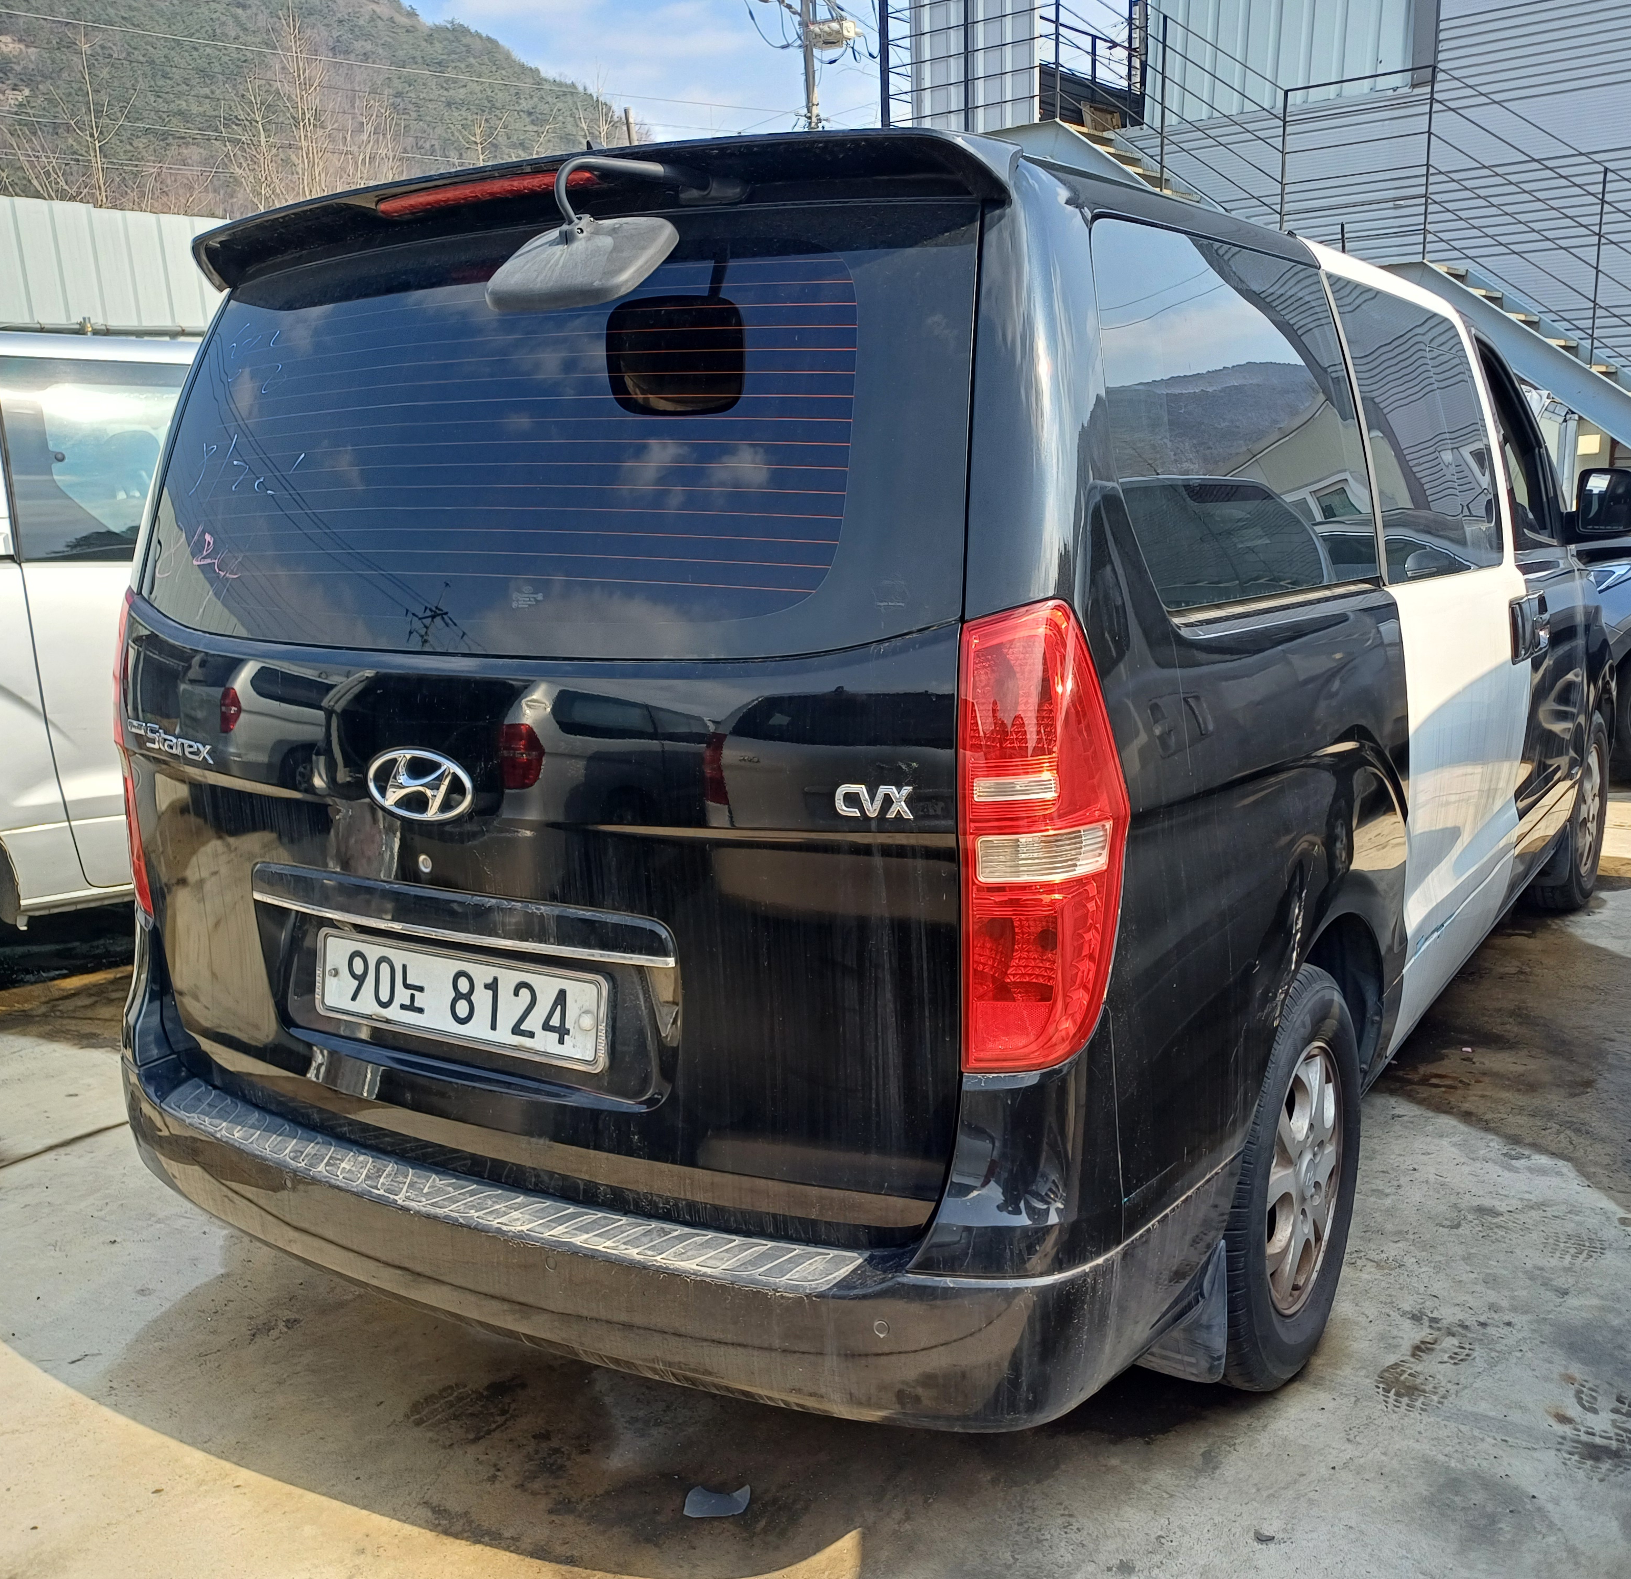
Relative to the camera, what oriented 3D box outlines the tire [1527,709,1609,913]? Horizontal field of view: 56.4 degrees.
[{"bbox_3d":[2.554,0.063,5.223,0.223,0.711,0.711,4,13,33],"label":"tire"}]

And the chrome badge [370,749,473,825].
[{"bbox_3d":[-0.530,-0.005,2.042,0.198,0.100,0.020,4,3,33],"label":"chrome badge"}]

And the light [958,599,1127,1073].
[{"bbox_3d":[0.254,0.058,1.678,0.183,0.538,0.173,4,13,33],"label":"light"}]

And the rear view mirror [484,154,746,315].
[{"bbox_3d":[-0.201,-0.645,1.765,0.213,0.193,0.365,4,13,33],"label":"rear view mirror"}]

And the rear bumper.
[{"bbox_3d":[-0.383,0.606,2.319,1.908,0.289,0.599,4,13,33],"label":"rear bumper"}]

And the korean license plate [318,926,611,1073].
[{"bbox_3d":[-0.502,0.284,2.098,0.548,0.120,0.025,4,3,33],"label":"korean license plate"}]

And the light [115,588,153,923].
[{"bbox_3d":[-1.166,-0.047,2.596,0.183,0.538,0.173,4,13,33],"label":"light"}]

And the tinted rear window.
[{"bbox_3d":[-0.457,-0.485,2.080,1.533,0.589,0.132,4,-7,33],"label":"tinted rear window"}]

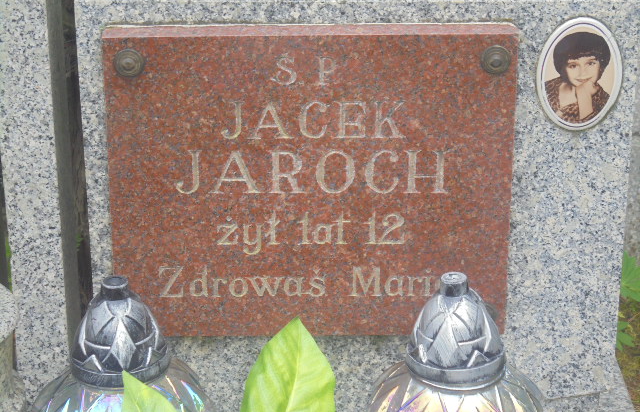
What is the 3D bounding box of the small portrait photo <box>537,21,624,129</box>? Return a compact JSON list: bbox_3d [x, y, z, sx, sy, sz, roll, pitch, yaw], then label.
[{"bbox_3d":[0.270,-0.133,1.798,0.089,0.124,0.012,0,23,0],"label":"small portrait photo"}]

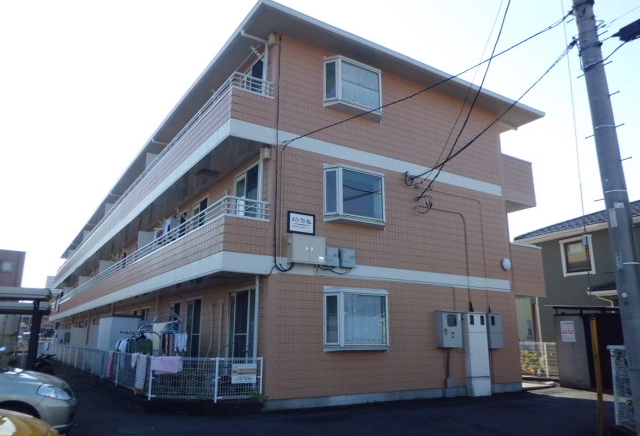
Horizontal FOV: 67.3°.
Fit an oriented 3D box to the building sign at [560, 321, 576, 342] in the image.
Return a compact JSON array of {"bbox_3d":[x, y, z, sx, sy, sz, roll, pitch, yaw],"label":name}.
[{"bbox_3d":[7.692,3.534,14.904,0.020,0.626,0.421,9,-16,-32],"label":"building sign"}]

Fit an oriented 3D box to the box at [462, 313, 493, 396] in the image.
[{"bbox_3d":[4.157,3.600,12.698,0.692,2.071,0.195,9,-16,-32],"label":"box"}]

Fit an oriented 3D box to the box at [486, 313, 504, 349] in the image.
[{"bbox_3d":[4.768,3.118,13.215,0.540,0.894,0.210,9,-16,-32],"label":"box"}]

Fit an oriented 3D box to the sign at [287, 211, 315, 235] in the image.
[{"bbox_3d":[-0.413,0.136,10.587,0.683,0.475,0.040,9,-16,-32],"label":"sign"}]

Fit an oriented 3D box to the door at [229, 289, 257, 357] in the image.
[{"bbox_3d":[-1.751,2.574,10.755,0.100,1.950,1.580,9,-16,-32],"label":"door"}]

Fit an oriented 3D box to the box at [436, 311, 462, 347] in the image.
[{"bbox_3d":[3.331,2.875,12.318,0.703,0.861,0.205,9,-16,-32],"label":"box"}]

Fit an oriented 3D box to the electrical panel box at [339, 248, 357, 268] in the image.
[{"bbox_3d":[0.616,0.945,11.003,0.400,0.419,0.160,9,-16,-32],"label":"electrical panel box"}]

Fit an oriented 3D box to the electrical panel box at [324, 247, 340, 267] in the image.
[{"bbox_3d":[0.228,0.884,10.759,0.385,0.412,0.160,9,-16,-32],"label":"electrical panel box"}]

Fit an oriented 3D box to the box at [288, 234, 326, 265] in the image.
[{"bbox_3d":[-0.273,0.712,10.436,0.824,0.606,0.210,9,-16,-32],"label":"box"}]

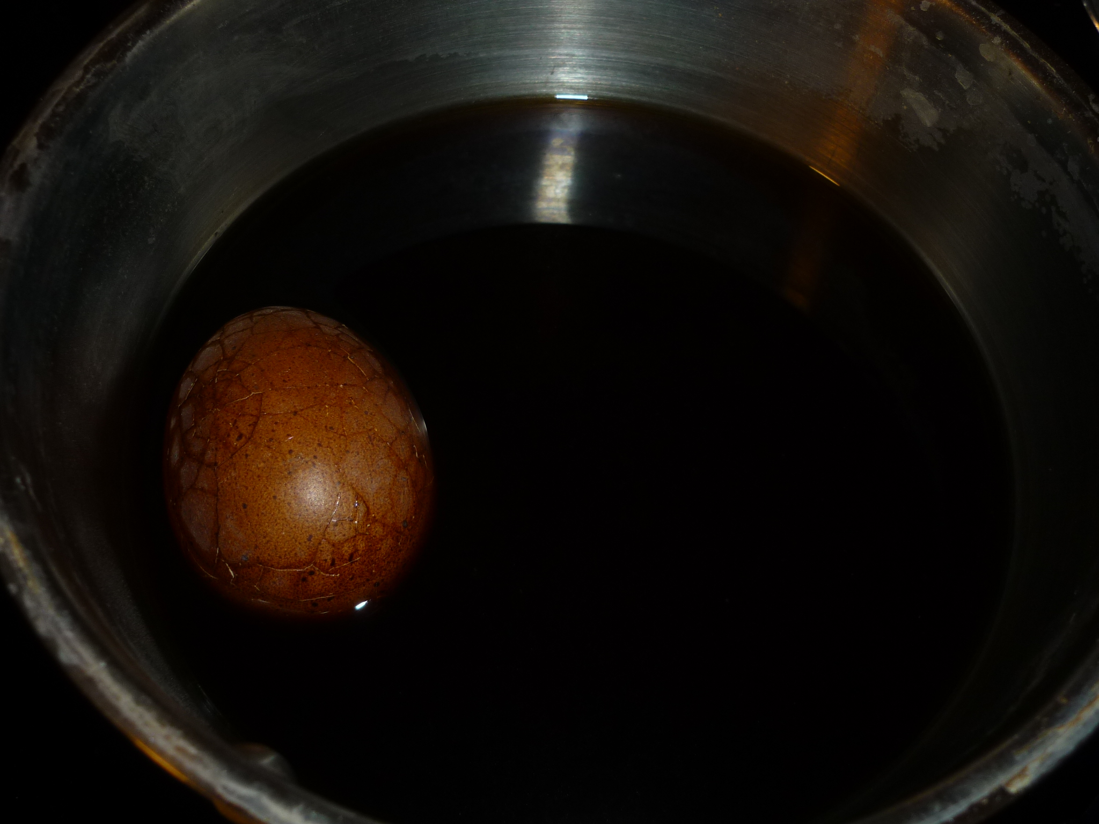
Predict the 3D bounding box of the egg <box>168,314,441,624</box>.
[{"bbox_3d":[-0.042,0.008,0.177,0.044,0.044,0.056,-16,65,-12],"label":"egg"}]

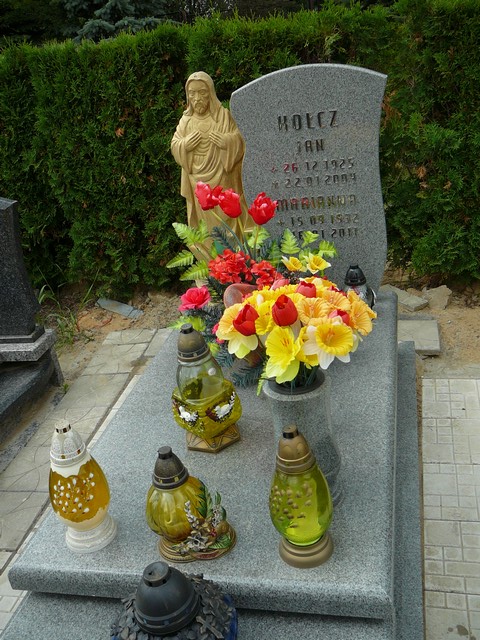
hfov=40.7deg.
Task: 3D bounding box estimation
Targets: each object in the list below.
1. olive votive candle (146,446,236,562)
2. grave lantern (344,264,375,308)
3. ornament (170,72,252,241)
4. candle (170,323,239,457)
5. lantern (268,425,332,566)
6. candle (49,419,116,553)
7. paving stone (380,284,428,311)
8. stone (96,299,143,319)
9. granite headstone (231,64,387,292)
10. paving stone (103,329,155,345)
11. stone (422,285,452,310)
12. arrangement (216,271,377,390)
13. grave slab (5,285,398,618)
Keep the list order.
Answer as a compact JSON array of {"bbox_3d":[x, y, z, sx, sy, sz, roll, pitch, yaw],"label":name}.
[{"bbox_3d":[-0.121,0.384,1.401,0.176,0.274,0.133,5,29,29],"label":"olive votive candle"},{"bbox_3d":[0.402,-0.095,2.263,0.119,0.210,0.119,-7,26,7],"label":"grave lantern"},{"bbox_3d":[-0.073,-0.423,2.378,0.270,0.885,0.191,-2,26,15],"label":"ornament"},{"bbox_3d":[-0.106,0.165,1.752,0.180,0.355,0.175,-12,25,-2],"label":"candle"},{"bbox_3d":[0.120,0.355,1.329,0.127,0.325,0.127,-2,26,15],"label":"lantern"},{"bbox_3d":[-0.373,0.372,1.464,0.127,0.325,0.127,-2,26,15],"label":"candle"},{"bbox_3d":[0.853,-0.110,3.421,0.102,0.045,0.337,-18,26,-18],"label":"paving stone"},{"bbox_3d":[-0.653,-0.073,3.472,0.090,0.053,0.360,-29,31,-33],"label":"stone"},{"bbox_3d":[0.281,-0.479,2.398,0.551,0.864,0.080,-2,26,15],"label":"granite headstone"},{"bbox_3d":[-0.545,0.106,3.252,0.249,0.048,0.143,-3,27,16],"label":"paving stone"},{"bbox_3d":[0.892,-0.113,2.912,0.133,0.074,0.170,-7,26,7],"label":"stone"},{"bbox_3d":[0.115,0.021,1.398,0.350,0.249,0.297,-9,25,2],"label":"arrangement"},{"bbox_3d":[0.049,0.261,2.015,0.855,0.067,1.473,-2,26,15],"label":"grave slab"}]

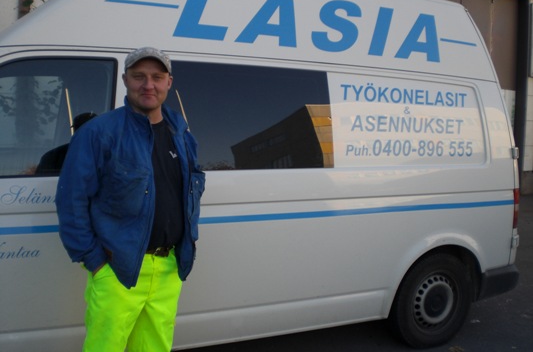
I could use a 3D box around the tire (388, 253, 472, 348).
[{"bbox_3d":[1.123,0.854,4.090,0.675,0.675,0.210,-1,7,-28],"label":"tire"}]

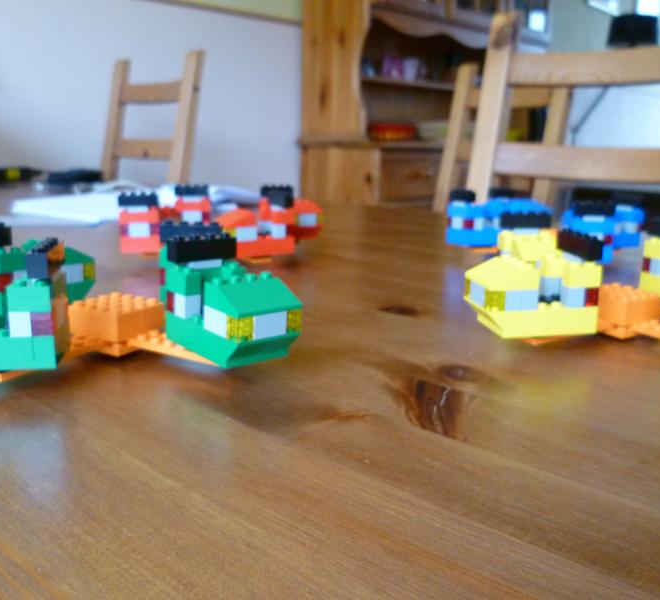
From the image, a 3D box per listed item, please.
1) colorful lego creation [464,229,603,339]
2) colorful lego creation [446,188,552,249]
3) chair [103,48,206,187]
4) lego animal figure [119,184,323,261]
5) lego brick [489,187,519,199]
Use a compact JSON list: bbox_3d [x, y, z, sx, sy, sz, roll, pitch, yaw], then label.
[{"bbox_3d":[0.099,-0.009,0.340,0.056,0.046,0.032,-1,14,-10],"label":"colorful lego creation"},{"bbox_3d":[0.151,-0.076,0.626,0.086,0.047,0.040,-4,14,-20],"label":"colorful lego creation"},{"bbox_3d":[-0.568,-0.060,1.655,0.395,1.035,0.480,12,17,39],"label":"chair"},{"bbox_3d":[-0.093,-0.068,0.592,0.156,0.055,0.152,3,14,8],"label":"lego animal figure"},{"bbox_3d":[0.168,-0.103,0.663,0.008,0.011,0.032,-4,14,-21],"label":"lego brick"}]

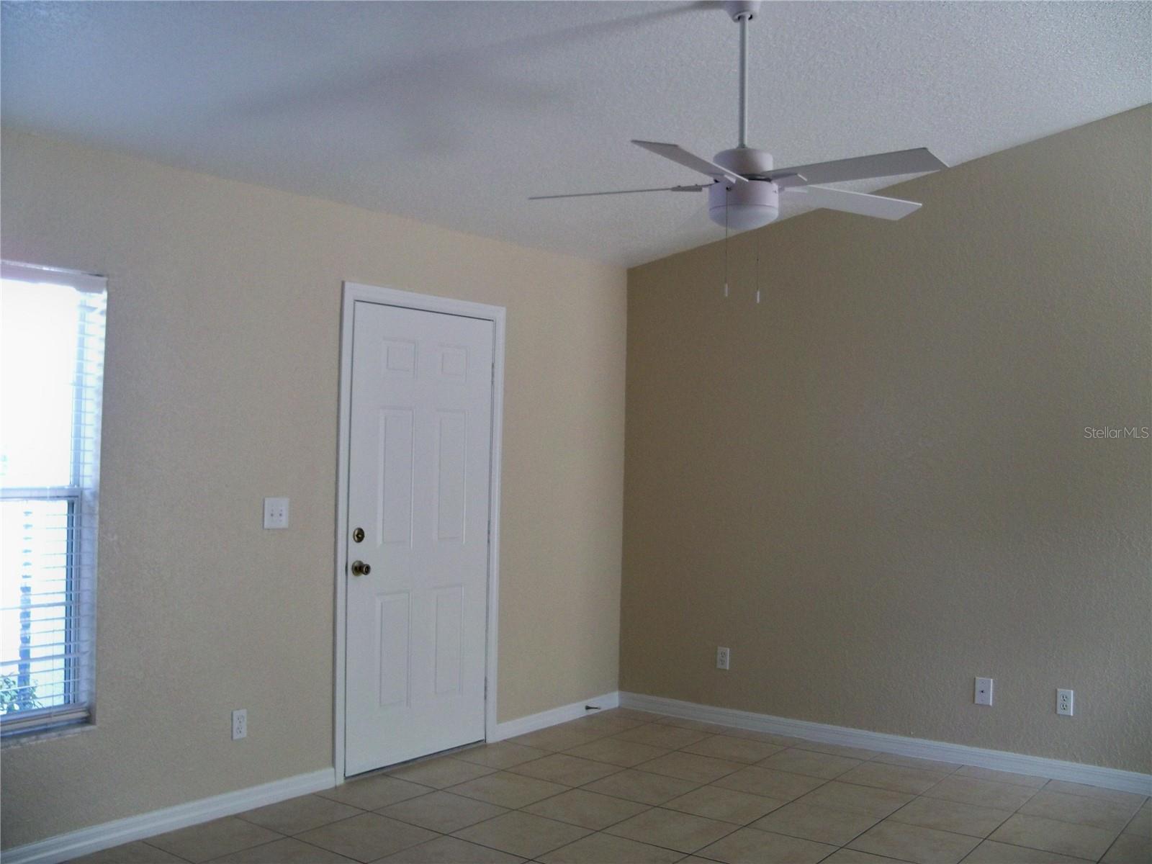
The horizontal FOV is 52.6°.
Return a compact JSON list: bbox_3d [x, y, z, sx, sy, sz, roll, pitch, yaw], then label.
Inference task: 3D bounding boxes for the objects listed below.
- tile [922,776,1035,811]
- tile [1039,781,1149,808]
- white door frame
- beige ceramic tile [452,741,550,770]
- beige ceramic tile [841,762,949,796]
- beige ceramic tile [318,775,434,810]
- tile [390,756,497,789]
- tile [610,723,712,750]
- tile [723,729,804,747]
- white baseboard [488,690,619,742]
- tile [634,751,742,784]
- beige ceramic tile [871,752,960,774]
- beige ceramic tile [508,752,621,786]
[{"bbox_3d":[1.725,1.535,4.875,0.400,0.010,0.400,0,-1,37],"label":"tile"},{"bbox_3d":[2.212,1.539,4.871,0.400,0.010,0.181,0,-1,37],"label":"tile"},{"bbox_3d":[-0.709,0.447,5.300,0.100,2.137,1.049,1,-1,37],"label":"white door frame"},{"bbox_3d":[-0.343,1.517,5.453,0.343,0.010,0.403,0,-1,37],"label":"beige ceramic tile"},{"bbox_3d":[1.402,1.535,5.155,0.403,0.010,0.403,0,-1,37],"label":"beige ceramic tile"},{"bbox_3d":[-0.830,1.497,4.816,0.357,0.012,0.406,1,-1,37],"label":"beige ceramic tile"},{"bbox_3d":[-0.583,1.504,5.127,0.343,0.010,0.403,0,-1,37],"label":"tile"},{"bbox_3d":[0.441,1.544,5.897,0.406,0.012,0.406,1,-1,37],"label":"tile"},{"bbox_3d":[0.941,1.548,5.879,0.403,0.010,0.187,0,-1,37],"label":"tile"},{"bbox_3d":[-0.089,1.489,6.126,0.015,0.086,1.060,0,-1,36],"label":"white baseboard"},{"bbox_3d":[0.525,1.535,5.326,0.406,0.012,0.406,1,-1,37],"label":"tile"},{"bbox_3d":[1.592,1.553,5.431,0.400,0.010,0.209,0,-1,36],"label":"beige ceramic tile"},{"bbox_3d":[-0.041,1.522,5.238,0.400,0.010,0.400,0,-1,36],"label":"beige ceramic tile"}]

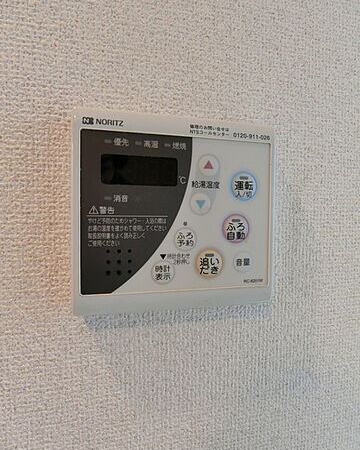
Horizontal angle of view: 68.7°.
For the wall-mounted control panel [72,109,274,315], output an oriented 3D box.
[{"bbox_3d":[-0.001,-0.007,0.173,0.128,0.120,0.019,0,1,-12],"label":"wall-mounted control panel"}]

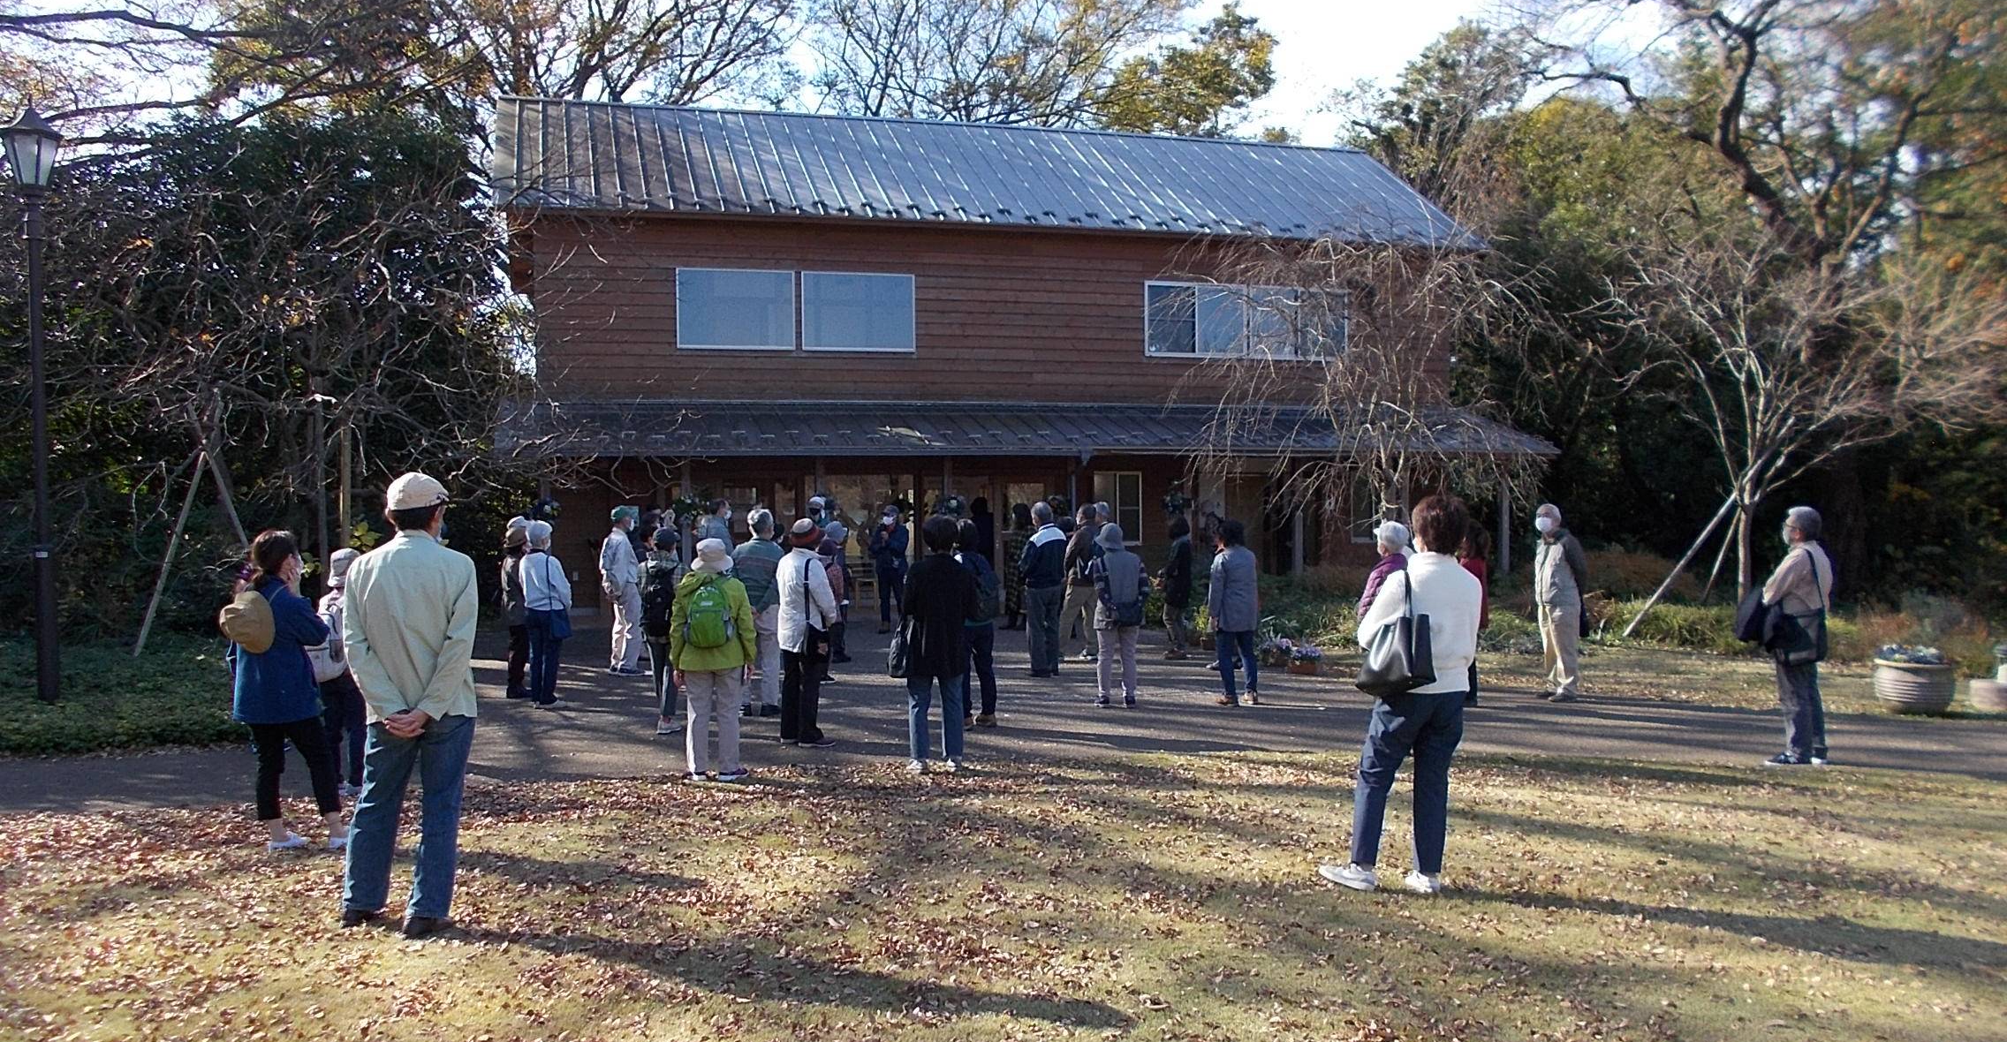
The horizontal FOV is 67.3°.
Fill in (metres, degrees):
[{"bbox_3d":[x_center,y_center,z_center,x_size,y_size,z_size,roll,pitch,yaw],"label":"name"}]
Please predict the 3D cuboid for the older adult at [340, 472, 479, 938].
[{"bbox_3d":[-2.235,0.687,5.670,0.510,1.710,0.370,-1,0,4],"label":"older adult"}]

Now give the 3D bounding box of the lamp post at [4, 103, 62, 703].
[{"bbox_3d":[-7.984,-0.954,12.400,0.470,4.970,0.470,-1,0,0],"label":"lamp post"}]

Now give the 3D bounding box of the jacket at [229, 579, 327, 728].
[{"bbox_3d":[-3.543,0.633,7.380,0.460,0.730,0.400,-1,0,27],"label":"jacket"}]

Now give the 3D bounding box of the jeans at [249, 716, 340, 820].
[{"bbox_3d":[-3.327,1.119,7.100,0.340,0.700,0.380,-1,1,-44],"label":"jeans"}]

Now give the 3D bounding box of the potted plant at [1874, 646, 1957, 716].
[{"bbox_3d":[7.319,1.265,12.100,0.640,0.530,0.640,-1,0,0],"label":"potted plant"}]

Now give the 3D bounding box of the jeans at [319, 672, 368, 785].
[{"bbox_3d":[-3.971,1.216,9.100,0.350,0.780,0.270,-1,0,12],"label":"jeans"}]

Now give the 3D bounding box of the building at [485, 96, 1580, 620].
[{"bbox_3d":[-0.022,-2.857,27.185,17.063,8.654,8.658,-1,0,-17],"label":"building"}]

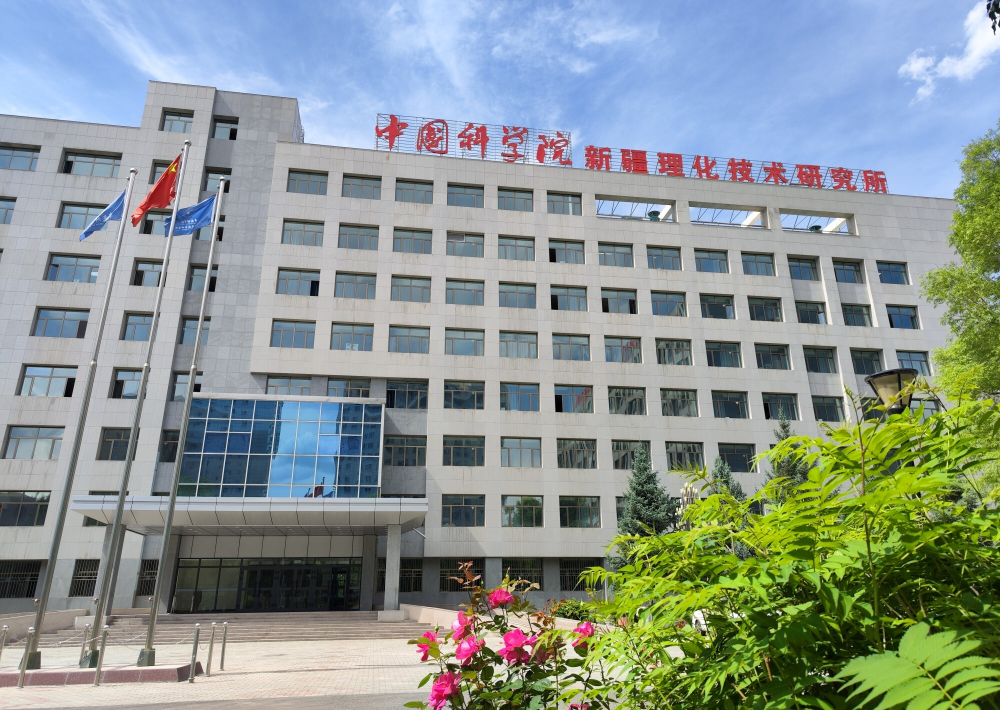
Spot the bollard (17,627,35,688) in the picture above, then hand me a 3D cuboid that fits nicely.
[{"bbox_3d":[-8.652,5.528,12.678,0.100,1.020,0.100,3,-21,-8],"label":"bollard"}]

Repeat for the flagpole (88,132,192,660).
[{"bbox_3d":[-8.011,0.304,15.683,0.400,12.297,0.400,3,-20,-9],"label":"flagpole"}]

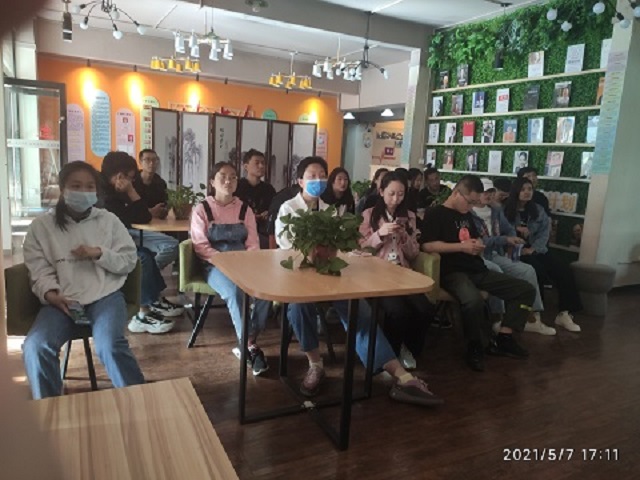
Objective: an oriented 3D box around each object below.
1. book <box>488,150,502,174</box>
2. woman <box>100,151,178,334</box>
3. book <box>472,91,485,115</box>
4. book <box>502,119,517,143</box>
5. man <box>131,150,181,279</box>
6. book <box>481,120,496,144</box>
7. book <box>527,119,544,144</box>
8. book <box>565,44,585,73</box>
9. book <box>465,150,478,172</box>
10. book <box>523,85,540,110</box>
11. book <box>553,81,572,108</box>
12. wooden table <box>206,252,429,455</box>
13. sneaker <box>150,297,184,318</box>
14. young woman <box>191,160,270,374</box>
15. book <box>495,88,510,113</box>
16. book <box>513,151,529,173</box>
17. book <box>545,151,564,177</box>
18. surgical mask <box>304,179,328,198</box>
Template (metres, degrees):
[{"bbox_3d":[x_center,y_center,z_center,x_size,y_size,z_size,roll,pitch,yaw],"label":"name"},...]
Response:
[{"bbox_3d":[2.156,-0.957,5.911,0.030,0.262,0.192,-2,11,-29],"label":"book"},{"bbox_3d":[-1.335,-0.019,3.500,0.700,1.230,0.500,2,10,-9],"label":"woman"},{"bbox_3d":[2.102,-1.804,6.352,0.022,0.284,0.199,-2,11,-30],"label":"book"},{"bbox_3d":[2.260,-1.287,5.703,0.030,0.258,0.183,-2,11,-29],"label":"book"},{"bbox_3d":[-1.455,-0.132,4.139,0.500,1.230,0.740,-1,10,-26],"label":"man"},{"bbox_3d":[2.102,-1.346,5.985,0.030,0.265,0.190,-2,11,-29],"label":"book"},{"bbox_3d":[2.529,-1.276,5.628,0.025,0.295,0.205,8,6,-31],"label":"book"},{"bbox_3d":[2.640,-1.879,4.982,0.030,0.280,0.195,-2,11,-29],"label":"book"},{"bbox_3d":[2.055,-1.052,6.474,0.022,0.267,0.193,-2,11,-30],"label":"book"},{"bbox_3d":[2.397,-1.606,5.438,0.030,0.270,0.190,-2,11,-29],"label":"book"},{"bbox_3d":[2.694,-1.605,5.330,0.022,0.279,0.199,-2,11,-30],"label":"book"},{"bbox_3d":[-0.033,0.498,2.410,0.920,0.741,0.920,-1,10,-27],"label":"wooden table"},{"bbox_3d":[-1.187,0.517,3.764,0.300,0.130,0.115,5,9,10],"label":"sneaker"},{"bbox_3d":[-0.554,0.126,3.035,0.500,1.205,0.770,0,10,-22],"label":"young woman"},{"bbox_3d":[2.297,-1.740,6.016,0.022,0.285,0.194,-2,11,-30],"label":"book"},{"bbox_3d":[2.438,-0.932,5.814,0.022,0.276,0.196,-2,11,-30],"label":"book"},{"bbox_3d":[2.546,-0.822,5.216,0.030,0.262,0.190,-2,11,-29],"label":"book"},{"bbox_3d":[-0.019,-0.321,3.000,0.145,0.110,0.080,1,10,-14],"label":"surgical mask"}]

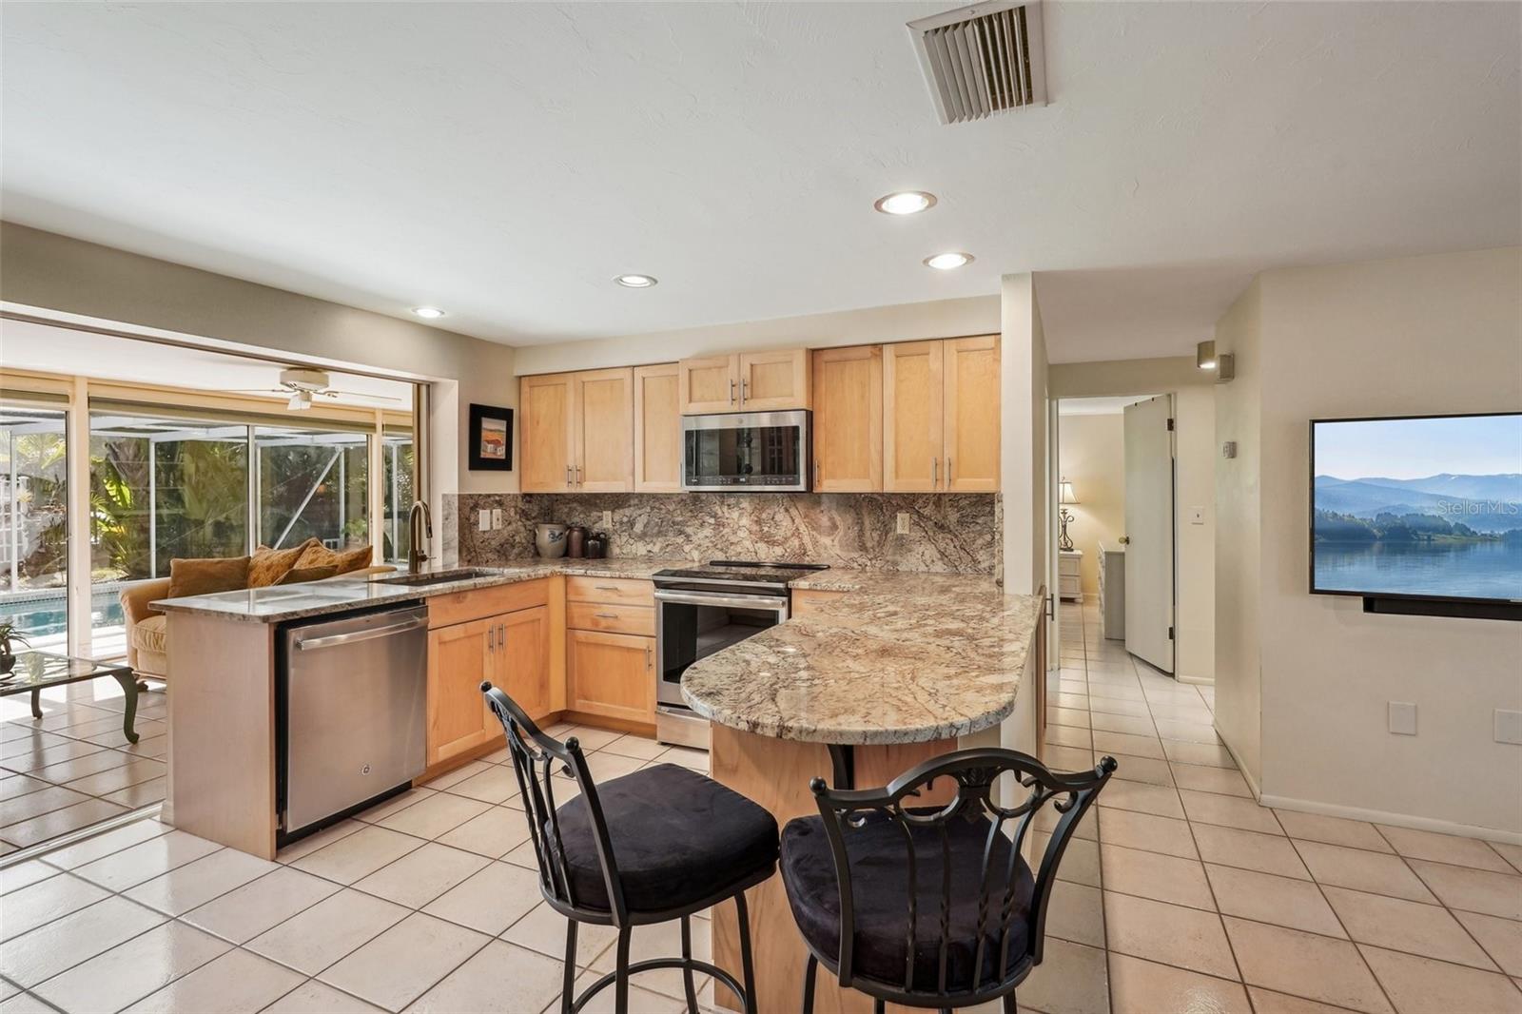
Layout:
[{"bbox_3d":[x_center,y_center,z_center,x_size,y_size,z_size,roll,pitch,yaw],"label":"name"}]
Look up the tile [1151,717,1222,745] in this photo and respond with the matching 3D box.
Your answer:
[{"bbox_3d":[2.433,1.282,3.851,0.305,0.010,0.331,0,1,25],"label":"tile"}]

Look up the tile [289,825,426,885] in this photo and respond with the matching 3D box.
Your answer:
[{"bbox_3d":[-1.537,1.332,2.598,0.331,0.012,0.331,0,1,24],"label":"tile"}]

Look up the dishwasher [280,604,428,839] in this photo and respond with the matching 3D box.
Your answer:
[{"bbox_3d":[-1.895,0.876,2.919,0.625,0.860,0.605,0,1,23],"label":"dishwasher"}]

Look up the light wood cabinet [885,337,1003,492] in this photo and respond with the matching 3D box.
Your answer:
[{"bbox_3d":[0.970,-0.456,3.506,0.600,0.765,0.325,0,1,24],"label":"light wood cabinet"}]

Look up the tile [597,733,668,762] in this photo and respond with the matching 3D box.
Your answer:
[{"bbox_3d":[-0.655,1.293,3.660,0.331,0.010,0.331,0,1,23],"label":"tile"}]

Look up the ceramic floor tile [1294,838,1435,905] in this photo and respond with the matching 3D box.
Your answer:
[{"bbox_3d":[2.139,1.299,2.415,0.330,0.010,0.330,0,1,24],"label":"ceramic floor tile"}]

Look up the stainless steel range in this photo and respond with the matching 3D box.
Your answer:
[{"bbox_3d":[-0.086,0.820,3.750,0.760,0.930,0.690,0,1,23],"label":"stainless steel range"}]

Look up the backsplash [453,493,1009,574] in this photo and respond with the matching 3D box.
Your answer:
[{"bbox_3d":[-0.275,0.142,3.769,2.960,0.440,0.810,0,1,23],"label":"backsplash"}]

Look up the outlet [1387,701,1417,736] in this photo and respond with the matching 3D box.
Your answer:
[{"bbox_3d":[2.578,0.850,2.712,0.080,0.122,0.008,0,1,24],"label":"outlet"}]

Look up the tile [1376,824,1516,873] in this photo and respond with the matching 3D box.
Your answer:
[{"bbox_3d":[2.598,1.307,2.581,0.331,0.010,0.285,0,1,25],"label":"tile"}]

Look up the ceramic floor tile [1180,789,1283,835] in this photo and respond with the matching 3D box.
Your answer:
[{"bbox_3d":[1.969,1.290,2.857,0.330,0.010,0.330,0,1,24],"label":"ceramic floor tile"}]

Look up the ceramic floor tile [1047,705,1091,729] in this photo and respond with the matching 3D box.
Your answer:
[{"bbox_3d":[1.827,1.287,4.131,0.331,0.012,0.331,0,1,24],"label":"ceramic floor tile"}]

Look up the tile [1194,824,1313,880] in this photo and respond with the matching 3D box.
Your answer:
[{"bbox_3d":[1.867,1.317,2.595,0.331,0.012,0.331,0,1,24],"label":"tile"}]

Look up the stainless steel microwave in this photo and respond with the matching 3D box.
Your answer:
[{"bbox_3d":[-0.020,-0.299,3.913,0.760,0.430,0.390,0,1,24],"label":"stainless steel microwave"}]

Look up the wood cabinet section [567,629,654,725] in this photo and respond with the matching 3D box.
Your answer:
[{"bbox_3d":[-0.735,0.938,4.006,0.600,0.475,0.520,0,1,24],"label":"wood cabinet section"}]

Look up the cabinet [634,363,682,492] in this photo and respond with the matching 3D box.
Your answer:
[{"bbox_3d":[-0.541,-0.466,4.191,0.380,0.768,0.325,0,1,24],"label":"cabinet"}]

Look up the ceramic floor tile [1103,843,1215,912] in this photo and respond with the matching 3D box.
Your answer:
[{"bbox_3d":[1.399,1.313,2.404,0.331,0.010,0.331,0,1,25],"label":"ceramic floor tile"}]

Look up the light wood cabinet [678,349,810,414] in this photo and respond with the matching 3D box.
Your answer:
[{"bbox_3d":[-0.028,-0.679,3.878,0.768,0.315,0.390,0,1,24],"label":"light wood cabinet"}]

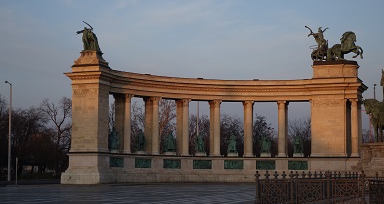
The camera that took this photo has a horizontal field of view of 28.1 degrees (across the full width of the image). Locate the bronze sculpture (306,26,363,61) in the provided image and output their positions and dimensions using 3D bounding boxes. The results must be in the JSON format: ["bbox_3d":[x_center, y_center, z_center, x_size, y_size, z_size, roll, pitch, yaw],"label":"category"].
[{"bbox_3d":[19.676,-8.007,106.000,7.413,4.500,3.100,-1,-6,18],"label":"bronze sculpture"}]

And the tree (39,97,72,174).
[{"bbox_3d":[-21.476,5.764,125.000,6.200,12.800,6.200,0,-5,0],"label":"tree"}]

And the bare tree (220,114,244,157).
[{"bbox_3d":[7.331,8.154,140.000,6.400,11.500,6.400,0,-5,0],"label":"bare tree"}]

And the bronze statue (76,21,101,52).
[{"bbox_3d":[-13.116,-8.306,97.500,2.350,3.750,2.100,-1,-6,18],"label":"bronze statue"}]

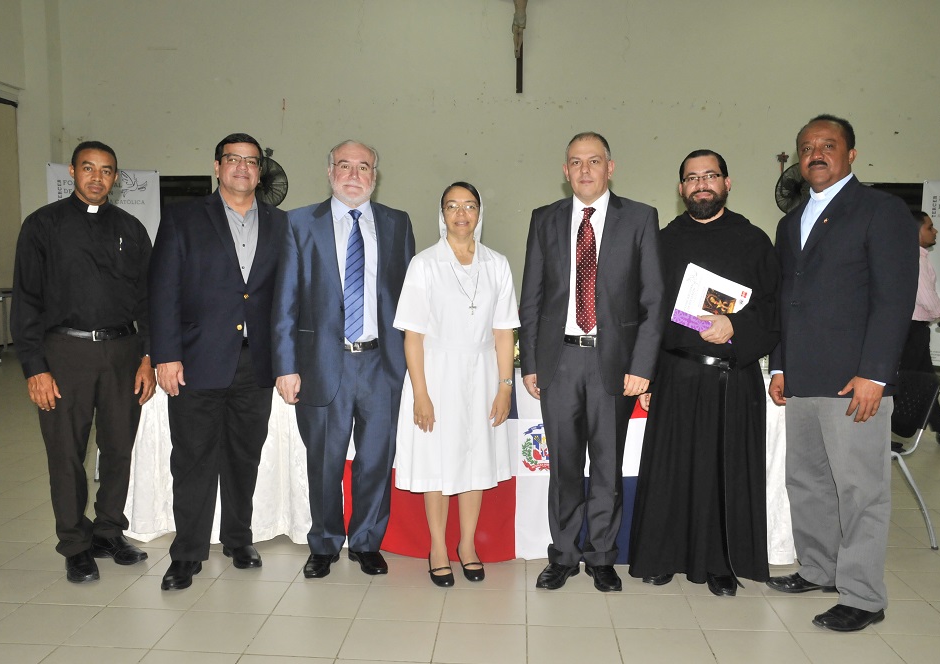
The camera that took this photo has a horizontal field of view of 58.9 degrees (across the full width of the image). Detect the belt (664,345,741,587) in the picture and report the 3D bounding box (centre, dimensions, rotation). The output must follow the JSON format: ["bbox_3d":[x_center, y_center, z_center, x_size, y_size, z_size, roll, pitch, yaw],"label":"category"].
[{"bbox_3d":[0.928,0.502,3.252,0.400,0.920,0.280,2,5,17],"label":"belt"}]

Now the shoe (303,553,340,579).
[{"bbox_3d":[-0.604,0.907,3.410,0.105,0.105,0.292,1,5,7],"label":"shoe"}]

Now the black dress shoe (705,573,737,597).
[{"bbox_3d":[0.964,0.942,3.280,0.105,0.100,0.285,1,5,-3],"label":"black dress shoe"}]

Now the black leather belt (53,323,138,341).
[{"bbox_3d":[-1.494,0.008,3.286,0.360,0.062,0.255,-2,6,-30],"label":"black leather belt"}]

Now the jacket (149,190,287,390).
[{"bbox_3d":[-0.998,-0.171,3.329,0.550,0.800,0.310,-2,6,-25],"label":"jacket"}]

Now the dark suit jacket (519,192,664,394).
[{"bbox_3d":[0.477,-0.158,3.268,0.550,0.790,0.300,2,5,12],"label":"dark suit jacket"}]

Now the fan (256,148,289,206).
[{"bbox_3d":[-2.447,-1.760,9.765,0.670,0.710,0.380,1,5,4],"label":"fan"}]

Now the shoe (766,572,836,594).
[{"bbox_3d":[1.304,0.950,3.239,0.290,0.100,0.105,1,5,-1],"label":"shoe"}]

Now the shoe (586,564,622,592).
[{"bbox_3d":[0.530,0.935,3.288,0.102,0.100,0.278,-1,5,-17],"label":"shoe"}]

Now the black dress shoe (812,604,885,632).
[{"bbox_3d":[1.351,0.974,2.952,0.312,0.105,0.110,-2,6,-26],"label":"black dress shoe"}]

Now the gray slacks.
[{"bbox_3d":[1.377,0.508,3.086,0.310,0.970,0.400,-2,6,-30],"label":"gray slacks"}]

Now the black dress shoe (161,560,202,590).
[{"bbox_3d":[-1.125,0.913,3.274,0.105,0.105,0.292,1,5,5],"label":"black dress shoe"}]

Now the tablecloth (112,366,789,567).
[{"bbox_3d":[-0.058,0.545,3.784,2.820,0.740,0.600,1,5,3],"label":"tablecloth"}]

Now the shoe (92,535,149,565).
[{"bbox_3d":[-1.472,0.890,3.473,0.300,0.105,0.107,3,6,23],"label":"shoe"}]

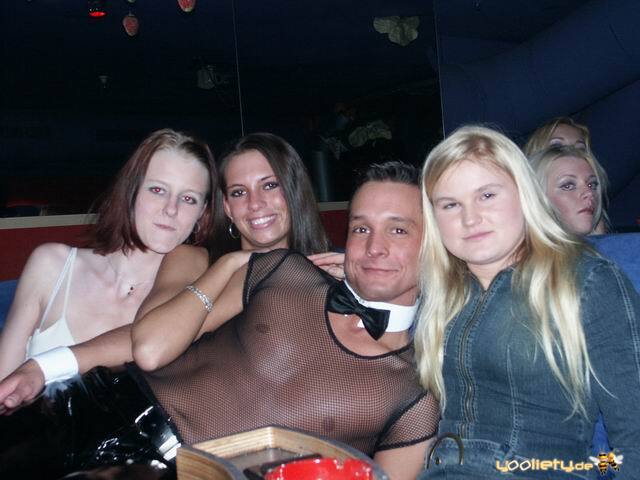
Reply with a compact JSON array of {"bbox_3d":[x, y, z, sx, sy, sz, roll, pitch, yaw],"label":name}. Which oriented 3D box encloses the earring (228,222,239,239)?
[{"bbox_3d":[-0.161,-0.020,1.540,0.003,0.035,0.034,-4,0,30],"label":"earring"}]

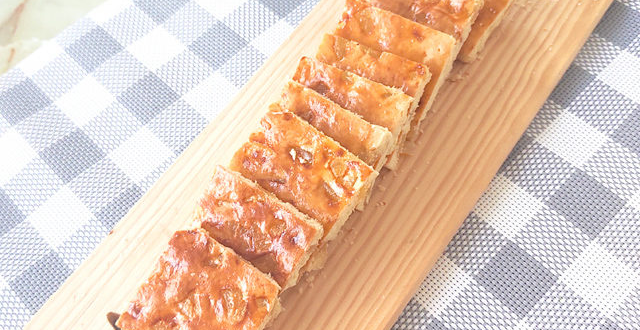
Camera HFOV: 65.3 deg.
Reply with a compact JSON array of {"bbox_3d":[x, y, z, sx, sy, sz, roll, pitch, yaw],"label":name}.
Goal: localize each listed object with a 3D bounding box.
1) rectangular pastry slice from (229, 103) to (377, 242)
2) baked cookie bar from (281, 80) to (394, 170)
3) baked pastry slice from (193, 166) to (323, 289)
[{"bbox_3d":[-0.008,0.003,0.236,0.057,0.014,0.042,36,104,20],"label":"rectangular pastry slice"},{"bbox_3d":[0.002,-0.008,0.241,0.056,0.014,0.044,28,104,17],"label":"baked cookie bar"},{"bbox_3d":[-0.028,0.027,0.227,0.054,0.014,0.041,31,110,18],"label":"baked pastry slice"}]

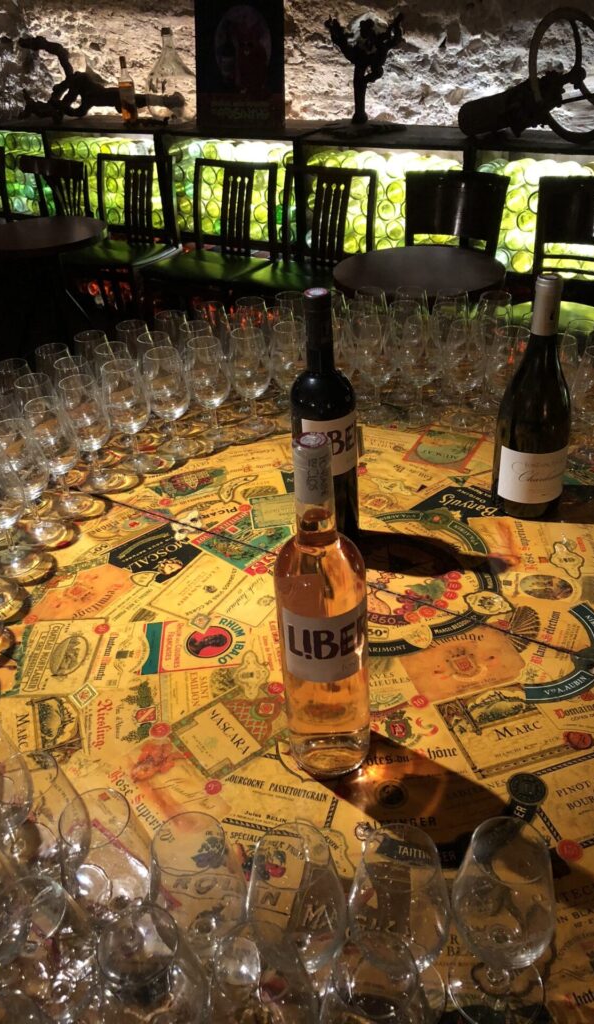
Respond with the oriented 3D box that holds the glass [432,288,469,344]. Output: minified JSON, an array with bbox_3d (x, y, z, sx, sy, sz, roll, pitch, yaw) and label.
[{"bbox_3d":[0.248,-0.277,1.334,0.066,0.155,0.066,-3,34,2],"label":"glass"}]

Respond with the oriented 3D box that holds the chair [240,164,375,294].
[{"bbox_3d":[0.044,-0.968,3.503,0.430,0.834,0.470,18,39,30],"label":"chair"}]

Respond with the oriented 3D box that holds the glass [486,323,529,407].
[{"bbox_3d":[0.306,-0.186,1.194,0.066,0.155,0.066,-4,33,0],"label":"glass"}]

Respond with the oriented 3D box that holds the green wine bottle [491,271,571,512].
[{"bbox_3d":[0.289,-0.138,1.000,0.083,0.299,0.083,-5,34,-1],"label":"green wine bottle"}]

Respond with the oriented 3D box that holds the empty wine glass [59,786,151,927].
[{"bbox_3d":[-0.127,0.263,0.586,0.066,0.154,0.066,-5,34,0],"label":"empty wine glass"}]

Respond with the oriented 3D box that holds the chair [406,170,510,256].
[{"bbox_3d":[0.531,-0.841,3.290,0.440,0.850,0.500,17,40,28],"label":"chair"}]

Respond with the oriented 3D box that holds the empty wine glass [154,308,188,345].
[{"bbox_3d":[-0.191,-0.240,1.330,0.065,0.156,0.065,-4,34,0],"label":"empty wine glass"}]

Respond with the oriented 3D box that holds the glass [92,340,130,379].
[{"bbox_3d":[-0.262,-0.171,1.236,0.065,0.156,0.065,-4,34,0],"label":"glass"}]

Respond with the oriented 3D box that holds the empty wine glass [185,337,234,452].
[{"bbox_3d":[-0.129,-0.179,1.236,0.066,0.155,0.066,-4,33,0],"label":"empty wine glass"}]

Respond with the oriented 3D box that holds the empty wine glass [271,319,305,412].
[{"bbox_3d":[-0.005,-0.210,1.269,0.066,0.154,0.066,-5,34,0],"label":"empty wine glass"}]

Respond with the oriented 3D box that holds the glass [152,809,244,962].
[{"bbox_3d":[-0.063,0.270,0.559,0.066,0.155,0.066,-3,34,2],"label":"glass"}]

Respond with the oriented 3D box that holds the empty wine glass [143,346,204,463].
[{"bbox_3d":[-0.185,-0.162,1.221,0.066,0.154,0.066,-5,34,0],"label":"empty wine glass"}]

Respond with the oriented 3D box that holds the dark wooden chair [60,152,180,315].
[{"bbox_3d":[-0.848,-1.254,4.075,0.440,0.850,0.460,17,40,28],"label":"dark wooden chair"}]

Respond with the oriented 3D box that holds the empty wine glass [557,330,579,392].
[{"bbox_3d":[0.361,-0.171,1.166,0.066,0.155,0.066,-3,34,2],"label":"empty wine glass"}]

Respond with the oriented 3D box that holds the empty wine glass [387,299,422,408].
[{"bbox_3d":[0.170,-0.251,1.308,0.065,0.156,0.065,-4,34,0],"label":"empty wine glass"}]

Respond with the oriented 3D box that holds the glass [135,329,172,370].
[{"bbox_3d":[-0.205,-0.191,1.260,0.065,0.156,0.065,-4,34,0],"label":"glass"}]

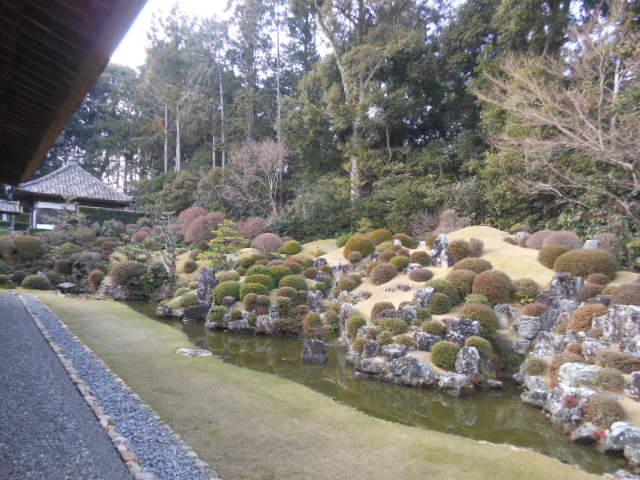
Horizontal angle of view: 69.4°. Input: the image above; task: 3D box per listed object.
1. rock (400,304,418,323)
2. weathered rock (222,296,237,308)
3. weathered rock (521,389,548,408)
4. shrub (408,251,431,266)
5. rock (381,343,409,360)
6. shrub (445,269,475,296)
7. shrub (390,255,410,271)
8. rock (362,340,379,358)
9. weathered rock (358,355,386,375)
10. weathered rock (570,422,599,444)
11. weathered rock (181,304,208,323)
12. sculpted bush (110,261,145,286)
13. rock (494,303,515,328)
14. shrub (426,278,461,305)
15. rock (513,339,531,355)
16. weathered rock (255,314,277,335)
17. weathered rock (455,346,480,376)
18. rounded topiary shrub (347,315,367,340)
[{"bbox_3d":[1.791,1.471,9.250,0.354,0.360,0.301,0,0,11],"label":"rock"},{"bbox_3d":[-2.859,1.974,14.600,0.442,0.379,0.380,0,-1,-11],"label":"weathered rock"},{"bbox_3d":[3.090,2.295,6.650,0.359,0.259,0.287,0,0,25],"label":"weathered rock"},{"bbox_3d":[3.065,0.568,14.200,0.677,0.492,0.677,0,-1,12],"label":"shrub"},{"bbox_3d":[1.540,2.305,9.555,0.579,0.372,0.412,0,0,9],"label":"rock"},{"bbox_3d":[3.527,1.061,11.400,0.798,0.691,0.798,0,-1,17],"label":"shrub"},{"bbox_3d":[2.426,0.690,14.014,0.637,0.485,0.637,0,0,10],"label":"shrub"},{"bbox_3d":[1.049,2.275,9.604,0.332,0.374,0.294,0,0,6],"label":"rock"},{"bbox_3d":[0.929,2.204,8.100,0.470,0.324,0.376,0,0,7],"label":"weathered rock"},{"bbox_3d":[3.434,2.512,6.000,0.363,0.286,0.320,0,-1,30],"label":"weathered rock"},{"bbox_3d":[-4.355,2.574,16.300,0.950,0.620,0.700,1,-2,-15],"label":"weathered rock"},{"bbox_3d":[-8.308,1.471,20.000,1.484,1.168,1.484,0,-1,-23],"label":"sculpted bush"},{"bbox_3d":[4.407,1.837,11.100,0.450,0.560,0.420,0,-2,22],"label":"rock"},{"bbox_3d":[3.139,1.342,11.700,0.840,0.700,0.800,1,-2,15],"label":"shrub"},{"bbox_3d":[4.142,2.189,9.500,0.370,0.329,0.330,0,-1,24],"label":"rock"},{"bbox_3d":[-1.385,2.157,11.800,0.545,0.511,0.436,0,0,-7],"label":"weathered rock"},{"bbox_3d":[2.793,2.293,8.722,0.472,0.566,0.412,0,0,18],"label":"weathered rock"},{"bbox_3d":[0.857,2.014,10.700,0.470,0.560,0.460,1,-2,5],"label":"rounded topiary shrub"}]

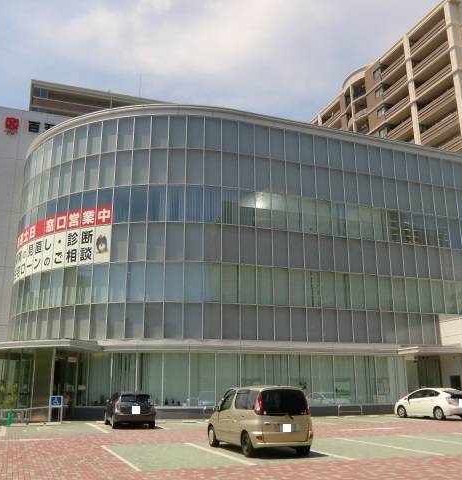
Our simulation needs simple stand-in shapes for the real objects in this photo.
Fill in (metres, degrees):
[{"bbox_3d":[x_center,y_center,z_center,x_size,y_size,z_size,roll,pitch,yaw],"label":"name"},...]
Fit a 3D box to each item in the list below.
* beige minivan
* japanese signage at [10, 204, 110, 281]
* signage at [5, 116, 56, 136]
[{"bbox_3d":[0.654,4.688,14.210,1.680,1.680,3.860,6,-17,-20],"label":"beige minivan"},{"bbox_3d":[-10.830,0.468,32.415,10.100,3.280,1.000,-13,-20,38],"label":"japanese signage"},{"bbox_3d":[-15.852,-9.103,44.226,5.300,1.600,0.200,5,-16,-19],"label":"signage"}]

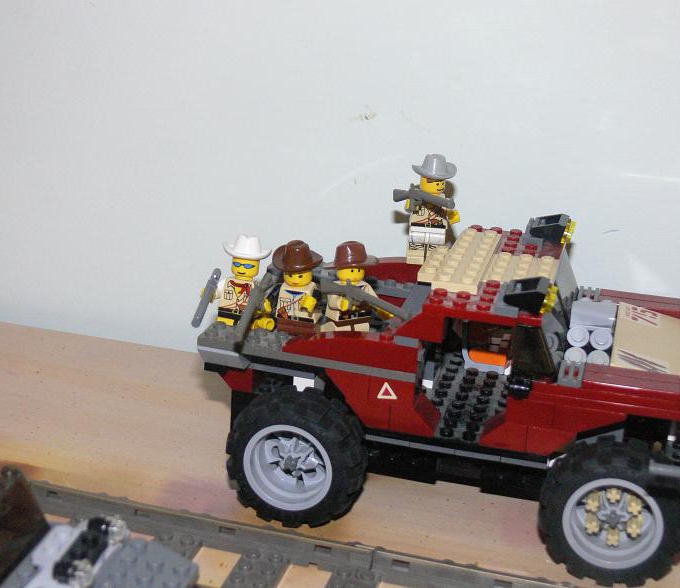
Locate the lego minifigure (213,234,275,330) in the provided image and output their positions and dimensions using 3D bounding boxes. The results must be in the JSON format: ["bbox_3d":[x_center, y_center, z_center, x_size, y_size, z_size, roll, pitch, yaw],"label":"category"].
[{"bbox_3d":[-0.036,-0.001,0.434,0.024,0.044,0.017,14,21,19],"label":"lego minifigure"}]

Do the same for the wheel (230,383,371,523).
[{"bbox_3d":[-0.015,0.058,0.422,0.049,0.049,0.023,8,21,13],"label":"wheel"}]

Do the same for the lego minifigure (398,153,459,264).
[{"bbox_3d":[0.037,-0.034,0.486,0.025,0.046,0.017,8,21,13],"label":"lego minifigure"}]

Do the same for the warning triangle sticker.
[{"bbox_3d":[0.016,0.034,0.403,0.007,0.006,0.001,8,21,13],"label":"warning triangle sticker"}]

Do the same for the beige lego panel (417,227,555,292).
[{"bbox_3d":[0.056,-0.011,0.436,0.048,0.008,0.064,8,21,13],"label":"beige lego panel"}]

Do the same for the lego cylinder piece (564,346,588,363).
[{"bbox_3d":[0.084,0.023,0.421,0.008,0.008,0.005,8,21,13],"label":"lego cylinder piece"}]

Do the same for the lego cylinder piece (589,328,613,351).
[{"bbox_3d":[0.092,0.016,0.416,0.008,0.008,0.005,8,21,13],"label":"lego cylinder piece"}]

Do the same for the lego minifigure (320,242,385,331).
[{"bbox_3d":[0.005,0.002,0.431,0.023,0.043,0.018,-9,23,-28],"label":"lego minifigure"}]

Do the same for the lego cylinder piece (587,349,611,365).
[{"bbox_3d":[0.092,0.024,0.419,0.008,0.008,0.005,8,21,13],"label":"lego cylinder piece"}]

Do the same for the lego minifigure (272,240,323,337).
[{"bbox_3d":[-0.015,0.002,0.428,0.022,0.044,0.017,9,21,17],"label":"lego minifigure"}]

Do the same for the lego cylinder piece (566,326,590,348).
[{"bbox_3d":[0.085,0.015,0.418,0.008,0.008,0.005,8,21,13],"label":"lego cylinder piece"}]

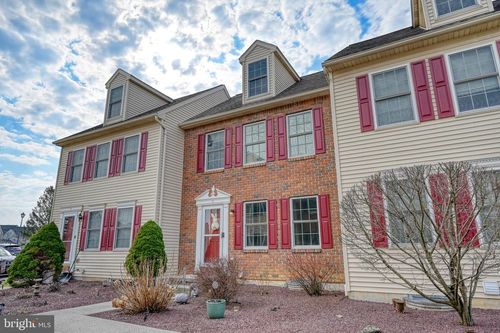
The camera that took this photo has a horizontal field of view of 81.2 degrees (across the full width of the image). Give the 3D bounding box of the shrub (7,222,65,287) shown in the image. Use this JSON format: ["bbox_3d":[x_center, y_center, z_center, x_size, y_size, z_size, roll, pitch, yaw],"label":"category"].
[{"bbox_3d":[-7.906,3.234,10.967,1.745,2.215,1.745,-8,-16,28],"label":"shrub"}]

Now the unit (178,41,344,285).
[{"bbox_3d":[1.698,-0.121,13.422,6.000,9.200,8.200,-8,-16,28],"label":"unit"}]

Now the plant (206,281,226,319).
[{"bbox_3d":[-0.660,2.602,5.749,0.392,0.654,0.392,-1,-14,0],"label":"plant"}]

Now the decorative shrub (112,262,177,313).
[{"bbox_3d":[-2.260,2.561,6.215,1.249,1.015,1.249,-8,-16,28],"label":"decorative shrub"}]

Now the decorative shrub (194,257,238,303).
[{"bbox_3d":[-0.815,2.767,7.112,1.069,0.963,1.069,-1,-14,0],"label":"decorative shrub"}]

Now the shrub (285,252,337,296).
[{"bbox_3d":[1.596,2.790,7.580,1.352,1.032,1.269,-8,-16,28],"label":"shrub"}]

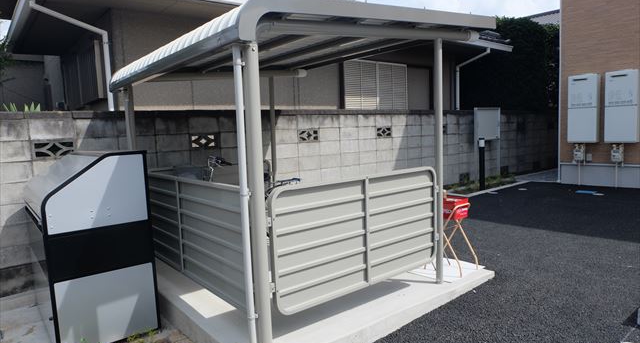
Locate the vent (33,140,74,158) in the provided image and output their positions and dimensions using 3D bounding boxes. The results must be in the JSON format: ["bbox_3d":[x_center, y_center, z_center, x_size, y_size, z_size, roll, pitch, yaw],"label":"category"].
[{"bbox_3d":[-2.690,-0.227,4.306,0.390,0.190,0.100,-7,8,-38],"label":"vent"}]

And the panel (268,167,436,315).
[{"bbox_3d":[0.321,0.424,3.052,1.540,0.815,0.045,-7,7,-37],"label":"panel"}]

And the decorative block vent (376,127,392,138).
[{"bbox_3d":[1.058,-0.670,7.273,0.390,0.190,0.100,-7,8,-38],"label":"decorative block vent"}]

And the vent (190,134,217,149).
[{"bbox_3d":[-1.441,-0.375,5.295,0.390,0.190,0.100,-7,8,-38],"label":"vent"}]

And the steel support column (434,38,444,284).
[{"bbox_3d":[0.977,-0.062,3.513,0.063,2.008,0.063,-7,7,-37],"label":"steel support column"}]

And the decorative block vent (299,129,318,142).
[{"bbox_3d":[-0.192,-0.522,6.284,0.390,0.190,0.100,-7,8,-38],"label":"decorative block vent"}]

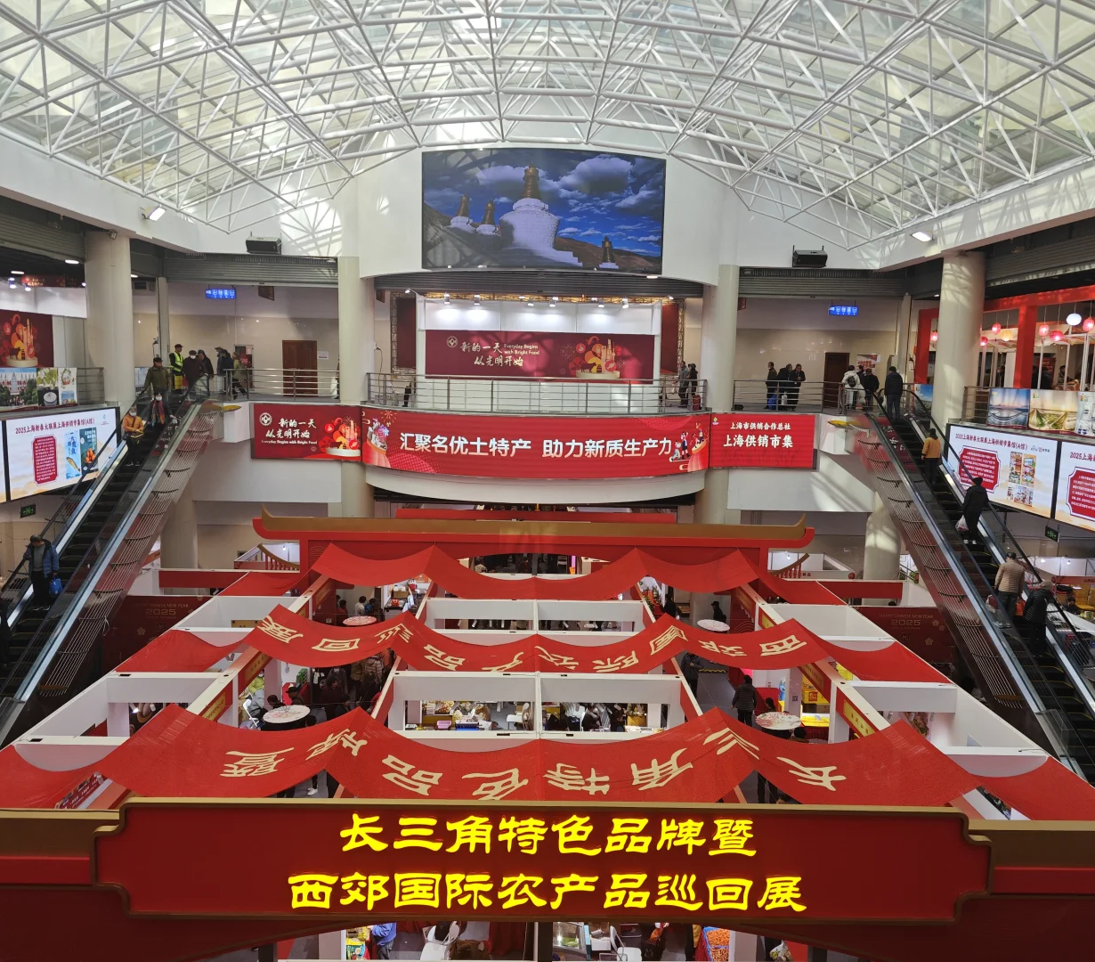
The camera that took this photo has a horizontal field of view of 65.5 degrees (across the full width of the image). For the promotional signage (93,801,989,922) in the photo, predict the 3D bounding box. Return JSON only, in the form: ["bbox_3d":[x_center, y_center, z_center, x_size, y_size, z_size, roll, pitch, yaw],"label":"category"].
[{"bbox_3d":[-0.018,4.011,9.097,9.450,1.320,0.250,1,7,-1],"label":"promotional signage"}]

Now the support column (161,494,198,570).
[{"bbox_3d":[-13.217,2.846,30.680,1.230,5.000,1.230,1,7,-1],"label":"support column"}]

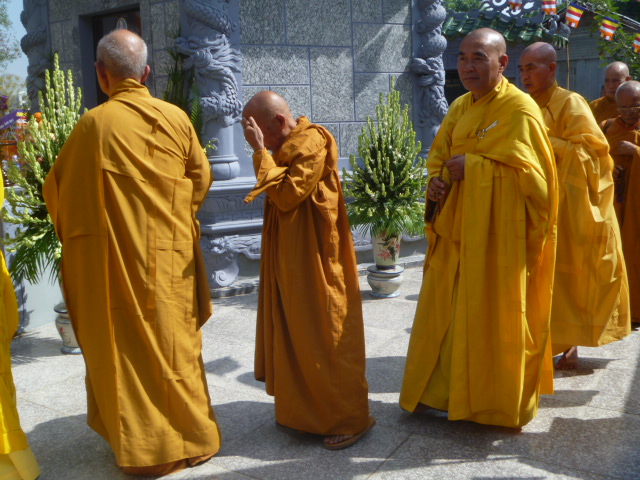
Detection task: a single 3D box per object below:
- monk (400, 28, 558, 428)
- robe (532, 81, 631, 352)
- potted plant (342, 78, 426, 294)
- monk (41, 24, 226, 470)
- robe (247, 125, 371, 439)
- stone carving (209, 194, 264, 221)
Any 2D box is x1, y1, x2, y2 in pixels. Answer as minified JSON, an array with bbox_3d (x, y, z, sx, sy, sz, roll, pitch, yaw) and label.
[{"bbox_3d":[0.669,-0.040,2.843,0.600,1.650,0.480,7,14,37],"label":"monk"},{"bbox_3d":[1.337,-0.121,3.432,0.540,1.380,0.450,9,16,42],"label":"robe"},{"bbox_3d":[0.500,-0.404,4.880,0.600,1.560,0.600,-1,12,0],"label":"potted plant"},{"bbox_3d":[-0.669,0.057,2.539,0.600,1.650,0.460,-1,12,2],"label":"monk"},{"bbox_3d":[-0.027,0.132,2.741,0.460,1.290,0.500,-5,12,-15],"label":"robe"},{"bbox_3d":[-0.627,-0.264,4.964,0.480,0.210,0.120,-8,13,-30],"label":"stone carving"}]

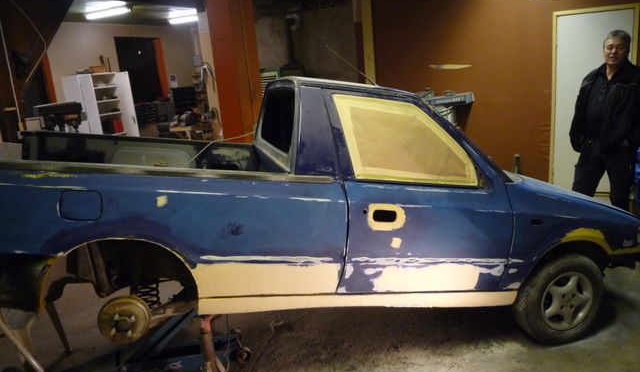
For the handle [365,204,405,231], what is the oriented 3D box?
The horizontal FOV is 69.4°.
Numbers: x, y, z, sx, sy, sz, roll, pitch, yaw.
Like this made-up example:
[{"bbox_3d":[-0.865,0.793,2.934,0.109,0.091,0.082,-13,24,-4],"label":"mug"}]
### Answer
[{"bbox_3d":[0.336,0.159,2.337,0.205,0.135,0.040,2,9,-15],"label":"handle"}]

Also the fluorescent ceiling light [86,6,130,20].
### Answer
[{"bbox_3d":[-3.963,-3.224,8.640,1.150,0.100,0.190,1,12,28],"label":"fluorescent ceiling light"}]

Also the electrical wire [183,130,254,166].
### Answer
[{"bbox_3d":[-0.812,-0.308,3.700,0.530,0.280,0.500,-5,11,0],"label":"electrical wire"}]

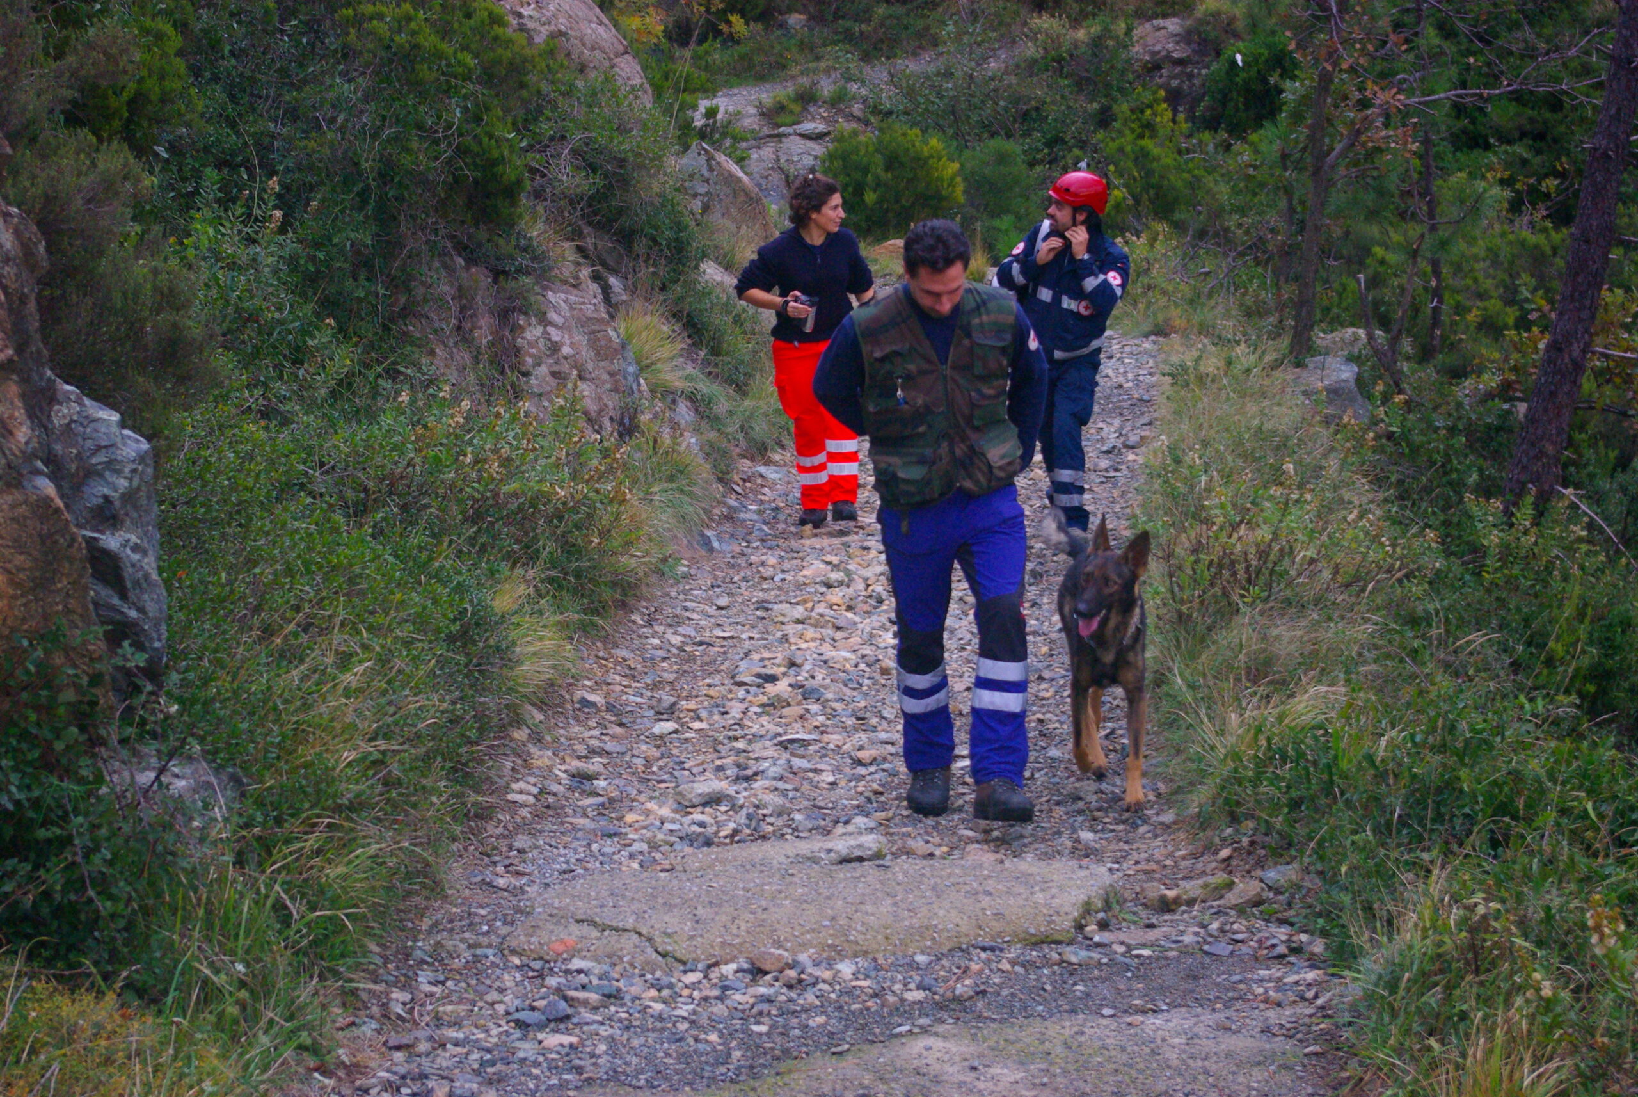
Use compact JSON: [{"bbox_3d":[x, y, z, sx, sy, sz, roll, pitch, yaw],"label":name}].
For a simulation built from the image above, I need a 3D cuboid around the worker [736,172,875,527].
[{"bbox_3d":[-0.064,-0.940,17.700,0.650,1.680,0.450,0,0,-9],"label":"worker"}]

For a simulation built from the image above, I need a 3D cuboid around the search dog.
[{"bbox_3d":[0.845,0.330,11.300,0.320,0.860,1.100,0,0,-7],"label":"search dog"}]

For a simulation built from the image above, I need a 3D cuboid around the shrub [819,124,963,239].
[{"bbox_3d":[0.619,-3.146,32.000,1.230,1.020,1.100,0,0,0],"label":"shrub"}]

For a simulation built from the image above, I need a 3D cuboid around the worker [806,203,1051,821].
[{"bbox_3d":[0.324,-0.081,10.800,0.670,1.730,0.500,0,0,-5],"label":"worker"}]

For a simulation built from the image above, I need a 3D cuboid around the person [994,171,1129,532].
[{"bbox_3d":[1.162,-0.923,17.900,0.640,1.770,0.500,0,0,22],"label":"person"}]

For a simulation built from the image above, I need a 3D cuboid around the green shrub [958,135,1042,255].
[{"bbox_3d":[1.600,-3.098,33.000,0.800,1.050,0.800,0,0,0],"label":"green shrub"}]

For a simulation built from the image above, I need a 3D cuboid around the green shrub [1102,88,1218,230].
[{"bbox_3d":[2.922,-3.311,32.000,1.000,1.250,1.000,0,0,0],"label":"green shrub"}]

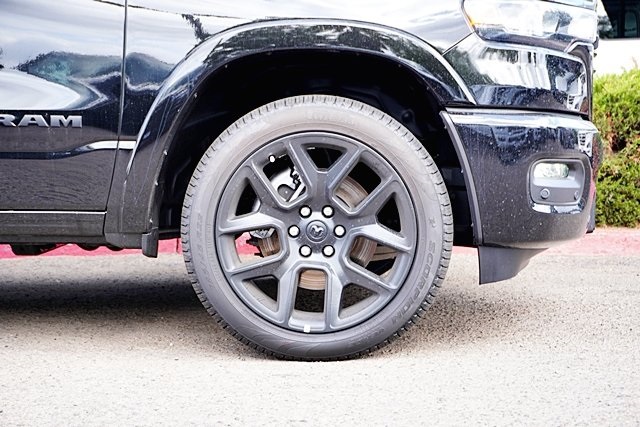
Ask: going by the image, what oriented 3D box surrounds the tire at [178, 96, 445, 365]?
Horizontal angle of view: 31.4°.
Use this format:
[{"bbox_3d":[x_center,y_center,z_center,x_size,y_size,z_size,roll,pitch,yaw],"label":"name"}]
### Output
[{"bbox_3d":[-0.009,0.046,3.500,0.815,0.805,0.285,0,1,0],"label":"tire"}]

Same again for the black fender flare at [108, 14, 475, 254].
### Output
[{"bbox_3d":[-0.086,-0.235,3.400,1.100,0.690,0.170,0,1,0],"label":"black fender flare"}]

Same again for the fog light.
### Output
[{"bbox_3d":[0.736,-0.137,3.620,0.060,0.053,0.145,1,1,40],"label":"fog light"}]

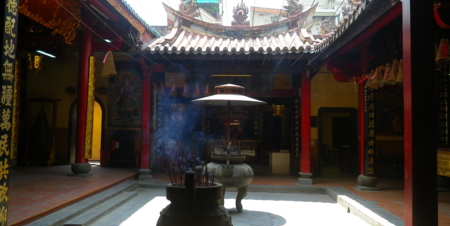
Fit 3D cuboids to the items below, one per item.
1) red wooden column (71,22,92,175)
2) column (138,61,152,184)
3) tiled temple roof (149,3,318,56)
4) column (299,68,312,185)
[{"bbox_3d":[-3.705,-0.394,9.561,0.477,4.021,0.477,1,-3,2],"label":"red wooden column"},{"bbox_3d":[-2.115,0.165,9.743,0.328,3.274,0.328,1,-3,2],"label":"column"},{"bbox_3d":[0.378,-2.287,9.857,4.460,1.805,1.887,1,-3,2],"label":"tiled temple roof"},{"bbox_3d":[2.136,0.341,9.578,0.328,3.046,0.328,1,-3,2],"label":"column"}]

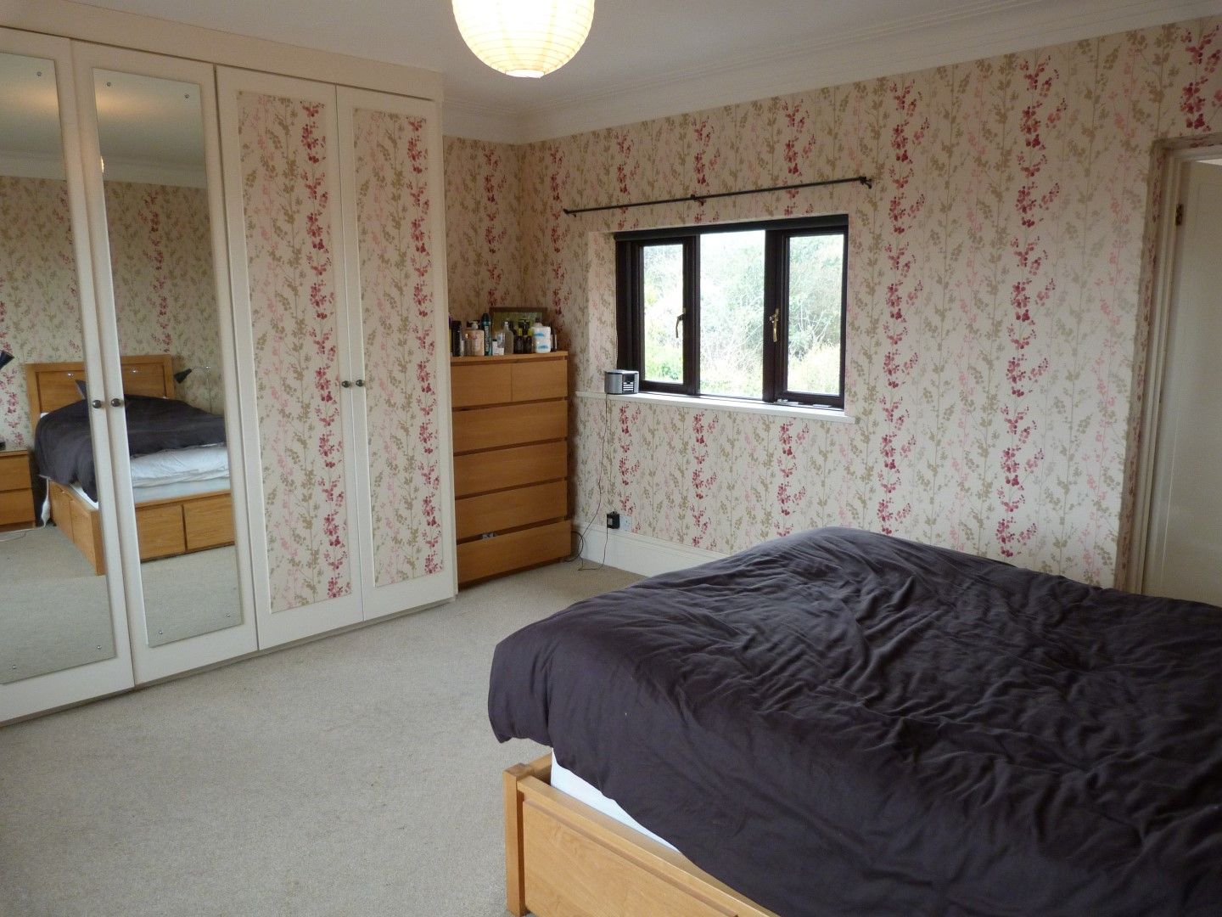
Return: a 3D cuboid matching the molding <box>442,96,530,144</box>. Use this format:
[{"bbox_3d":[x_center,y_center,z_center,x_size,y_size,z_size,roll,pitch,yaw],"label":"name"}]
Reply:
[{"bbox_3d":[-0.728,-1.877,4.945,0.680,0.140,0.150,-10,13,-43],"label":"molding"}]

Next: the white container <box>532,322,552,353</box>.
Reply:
[{"bbox_3d":[-0.385,-0.676,4.923,0.100,0.170,0.080,-2,10,-12],"label":"white container"}]

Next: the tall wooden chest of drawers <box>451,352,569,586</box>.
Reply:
[{"bbox_3d":[-0.700,0.023,4.993,0.800,1.230,0.480,-10,13,-43],"label":"tall wooden chest of drawers"}]

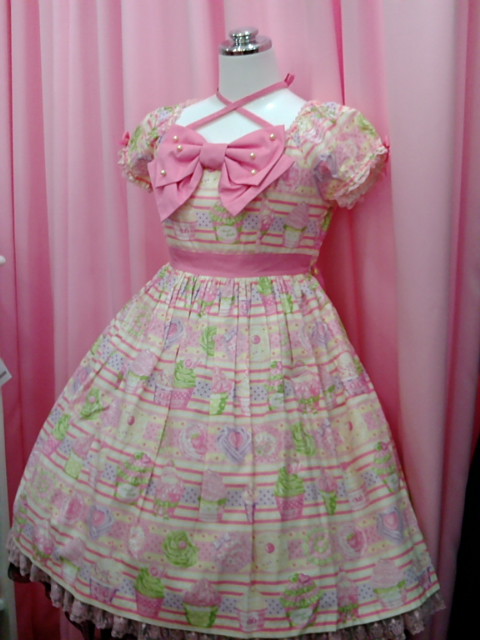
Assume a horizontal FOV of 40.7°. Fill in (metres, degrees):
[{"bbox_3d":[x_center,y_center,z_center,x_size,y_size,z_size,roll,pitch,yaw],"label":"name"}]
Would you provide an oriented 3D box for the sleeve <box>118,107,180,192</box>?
[{"bbox_3d":[-0.167,-0.341,1.295,0.130,0.168,0.145,7,10,27],"label":"sleeve"}]

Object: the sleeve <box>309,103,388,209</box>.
[{"bbox_3d":[0.189,-0.283,1.115,0.130,0.168,0.145,7,10,27],"label":"sleeve"}]

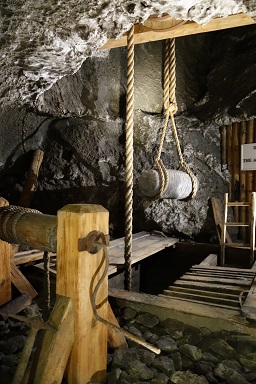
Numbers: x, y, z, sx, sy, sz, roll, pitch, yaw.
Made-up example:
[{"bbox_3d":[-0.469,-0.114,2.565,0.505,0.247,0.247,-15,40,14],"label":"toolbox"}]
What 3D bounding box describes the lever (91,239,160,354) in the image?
[{"bbox_3d":[-0.020,0.445,1.360,0.120,0.420,0.440,1,0,-42],"label":"lever"}]

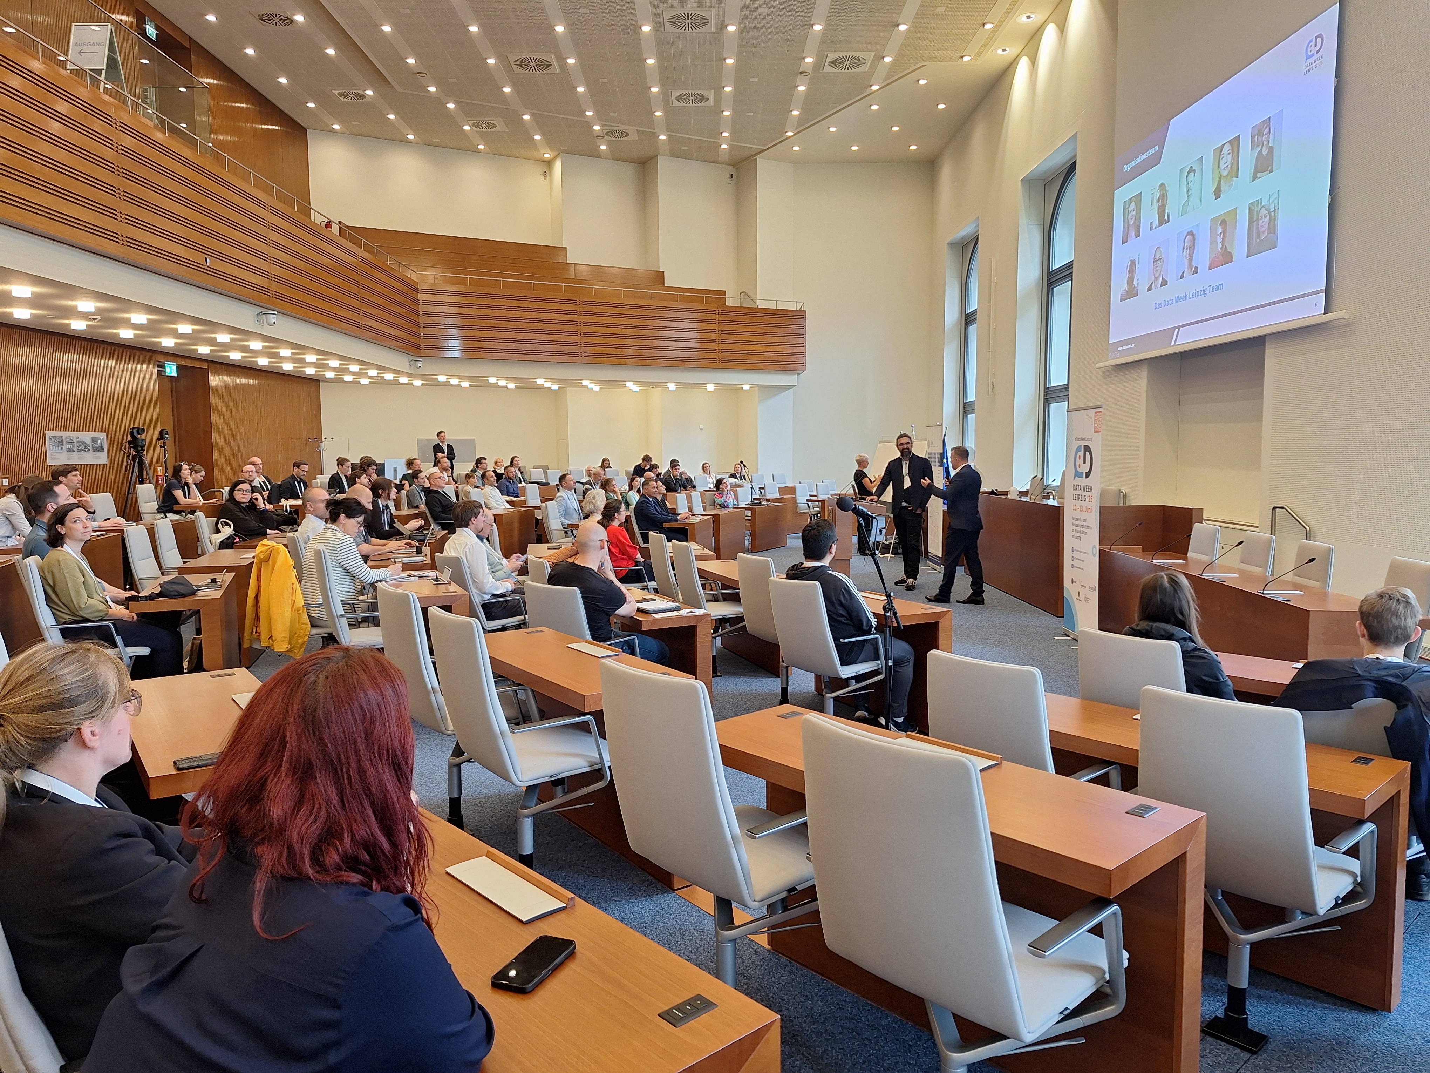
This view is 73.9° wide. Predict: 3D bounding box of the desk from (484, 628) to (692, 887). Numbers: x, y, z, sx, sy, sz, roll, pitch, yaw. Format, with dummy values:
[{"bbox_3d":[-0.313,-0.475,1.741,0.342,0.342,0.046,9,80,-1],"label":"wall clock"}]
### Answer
[{"bbox_3d":[-0.589,0.835,3.689,0.434,0.750,1.236,-4,6,-35],"label":"desk"}]

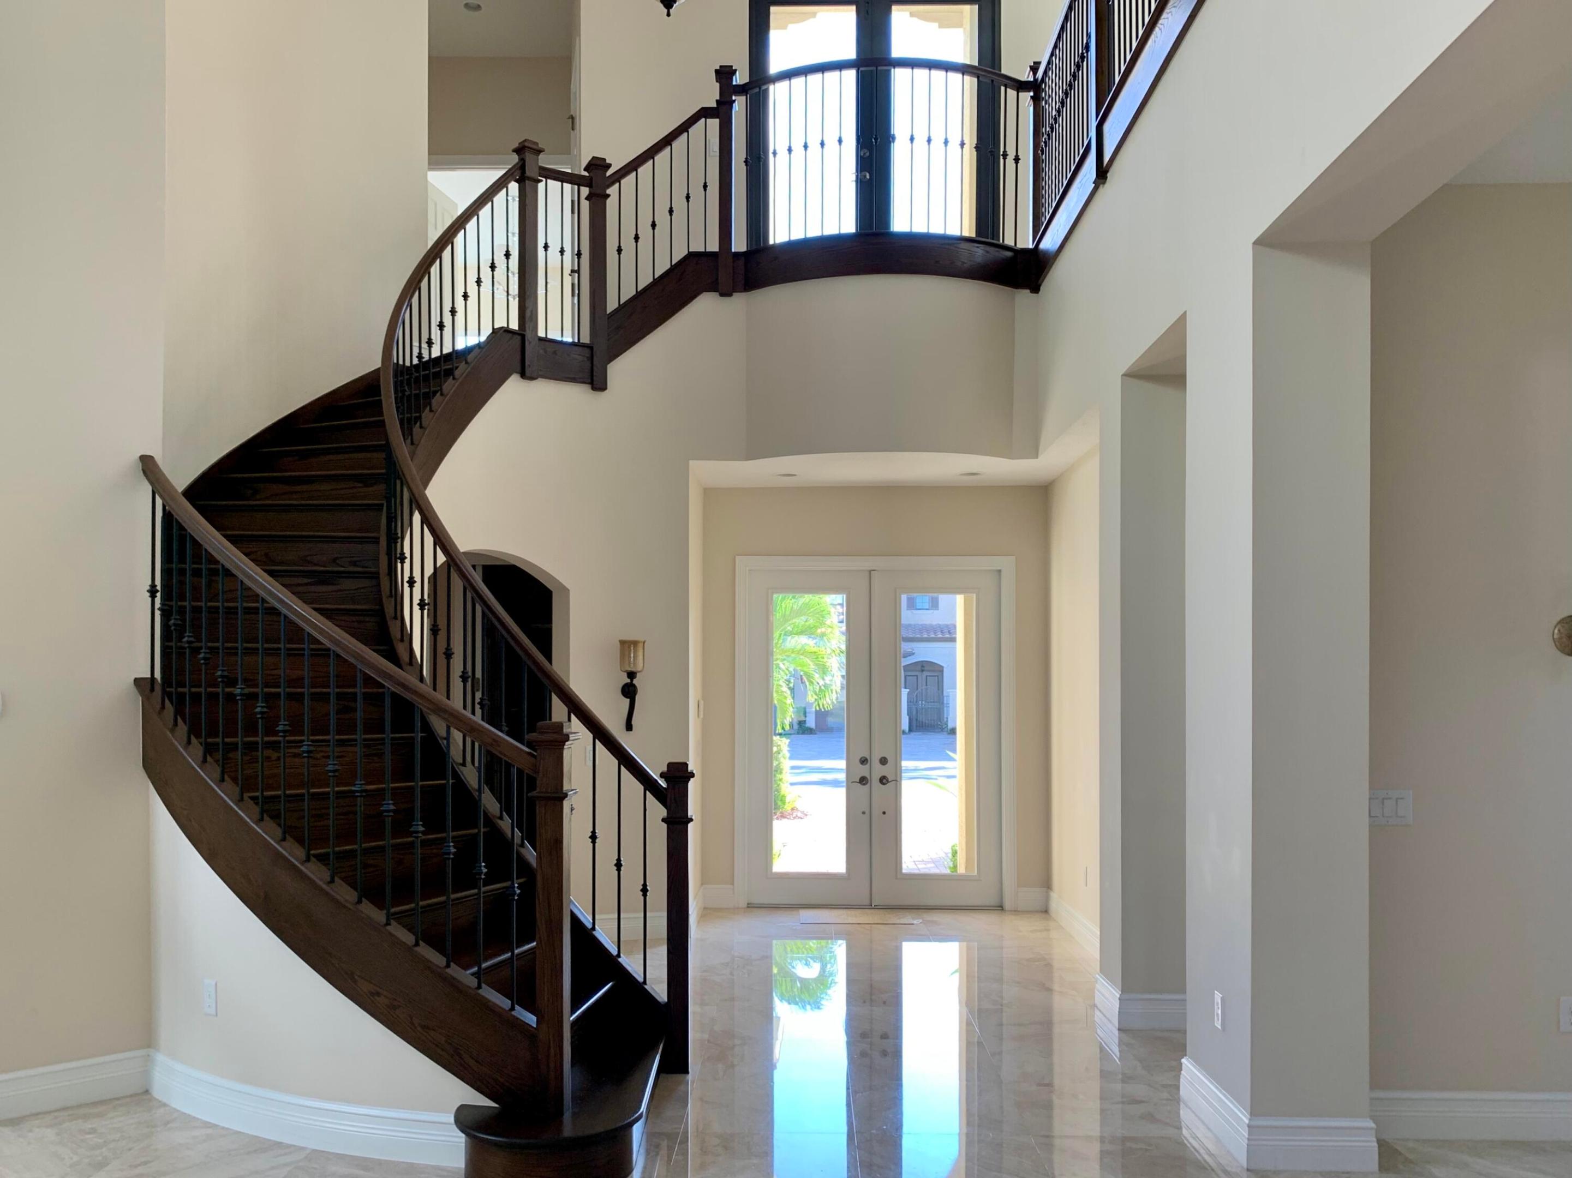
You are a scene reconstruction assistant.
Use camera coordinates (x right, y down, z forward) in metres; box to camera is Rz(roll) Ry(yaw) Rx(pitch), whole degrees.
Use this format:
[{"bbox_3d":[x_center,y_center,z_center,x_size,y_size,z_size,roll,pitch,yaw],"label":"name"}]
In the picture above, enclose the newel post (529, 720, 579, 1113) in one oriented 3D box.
[{"bbox_3d":[-0.757,1.071,3.850,0.140,1.280,0.140,0,-3,0],"label":"newel post"}]

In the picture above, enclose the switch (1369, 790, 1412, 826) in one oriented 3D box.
[{"bbox_3d":[2.084,0.755,4.080,0.162,0.118,0.012,0,-3,2],"label":"switch"}]

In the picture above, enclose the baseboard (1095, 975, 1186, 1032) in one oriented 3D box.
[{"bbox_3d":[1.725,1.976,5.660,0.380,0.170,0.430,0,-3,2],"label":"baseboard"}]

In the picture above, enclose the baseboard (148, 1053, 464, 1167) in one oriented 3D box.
[{"bbox_3d":[-1.779,1.834,4.177,1.662,0.170,0.154,-1,-3,27],"label":"baseboard"}]

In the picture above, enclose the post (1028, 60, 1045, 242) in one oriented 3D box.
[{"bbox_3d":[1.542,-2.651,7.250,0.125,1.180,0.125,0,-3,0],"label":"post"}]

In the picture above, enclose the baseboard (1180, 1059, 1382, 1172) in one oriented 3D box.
[{"bbox_3d":[1.700,1.820,4.130,0.430,0.170,0.670,0,-3,0],"label":"baseboard"}]

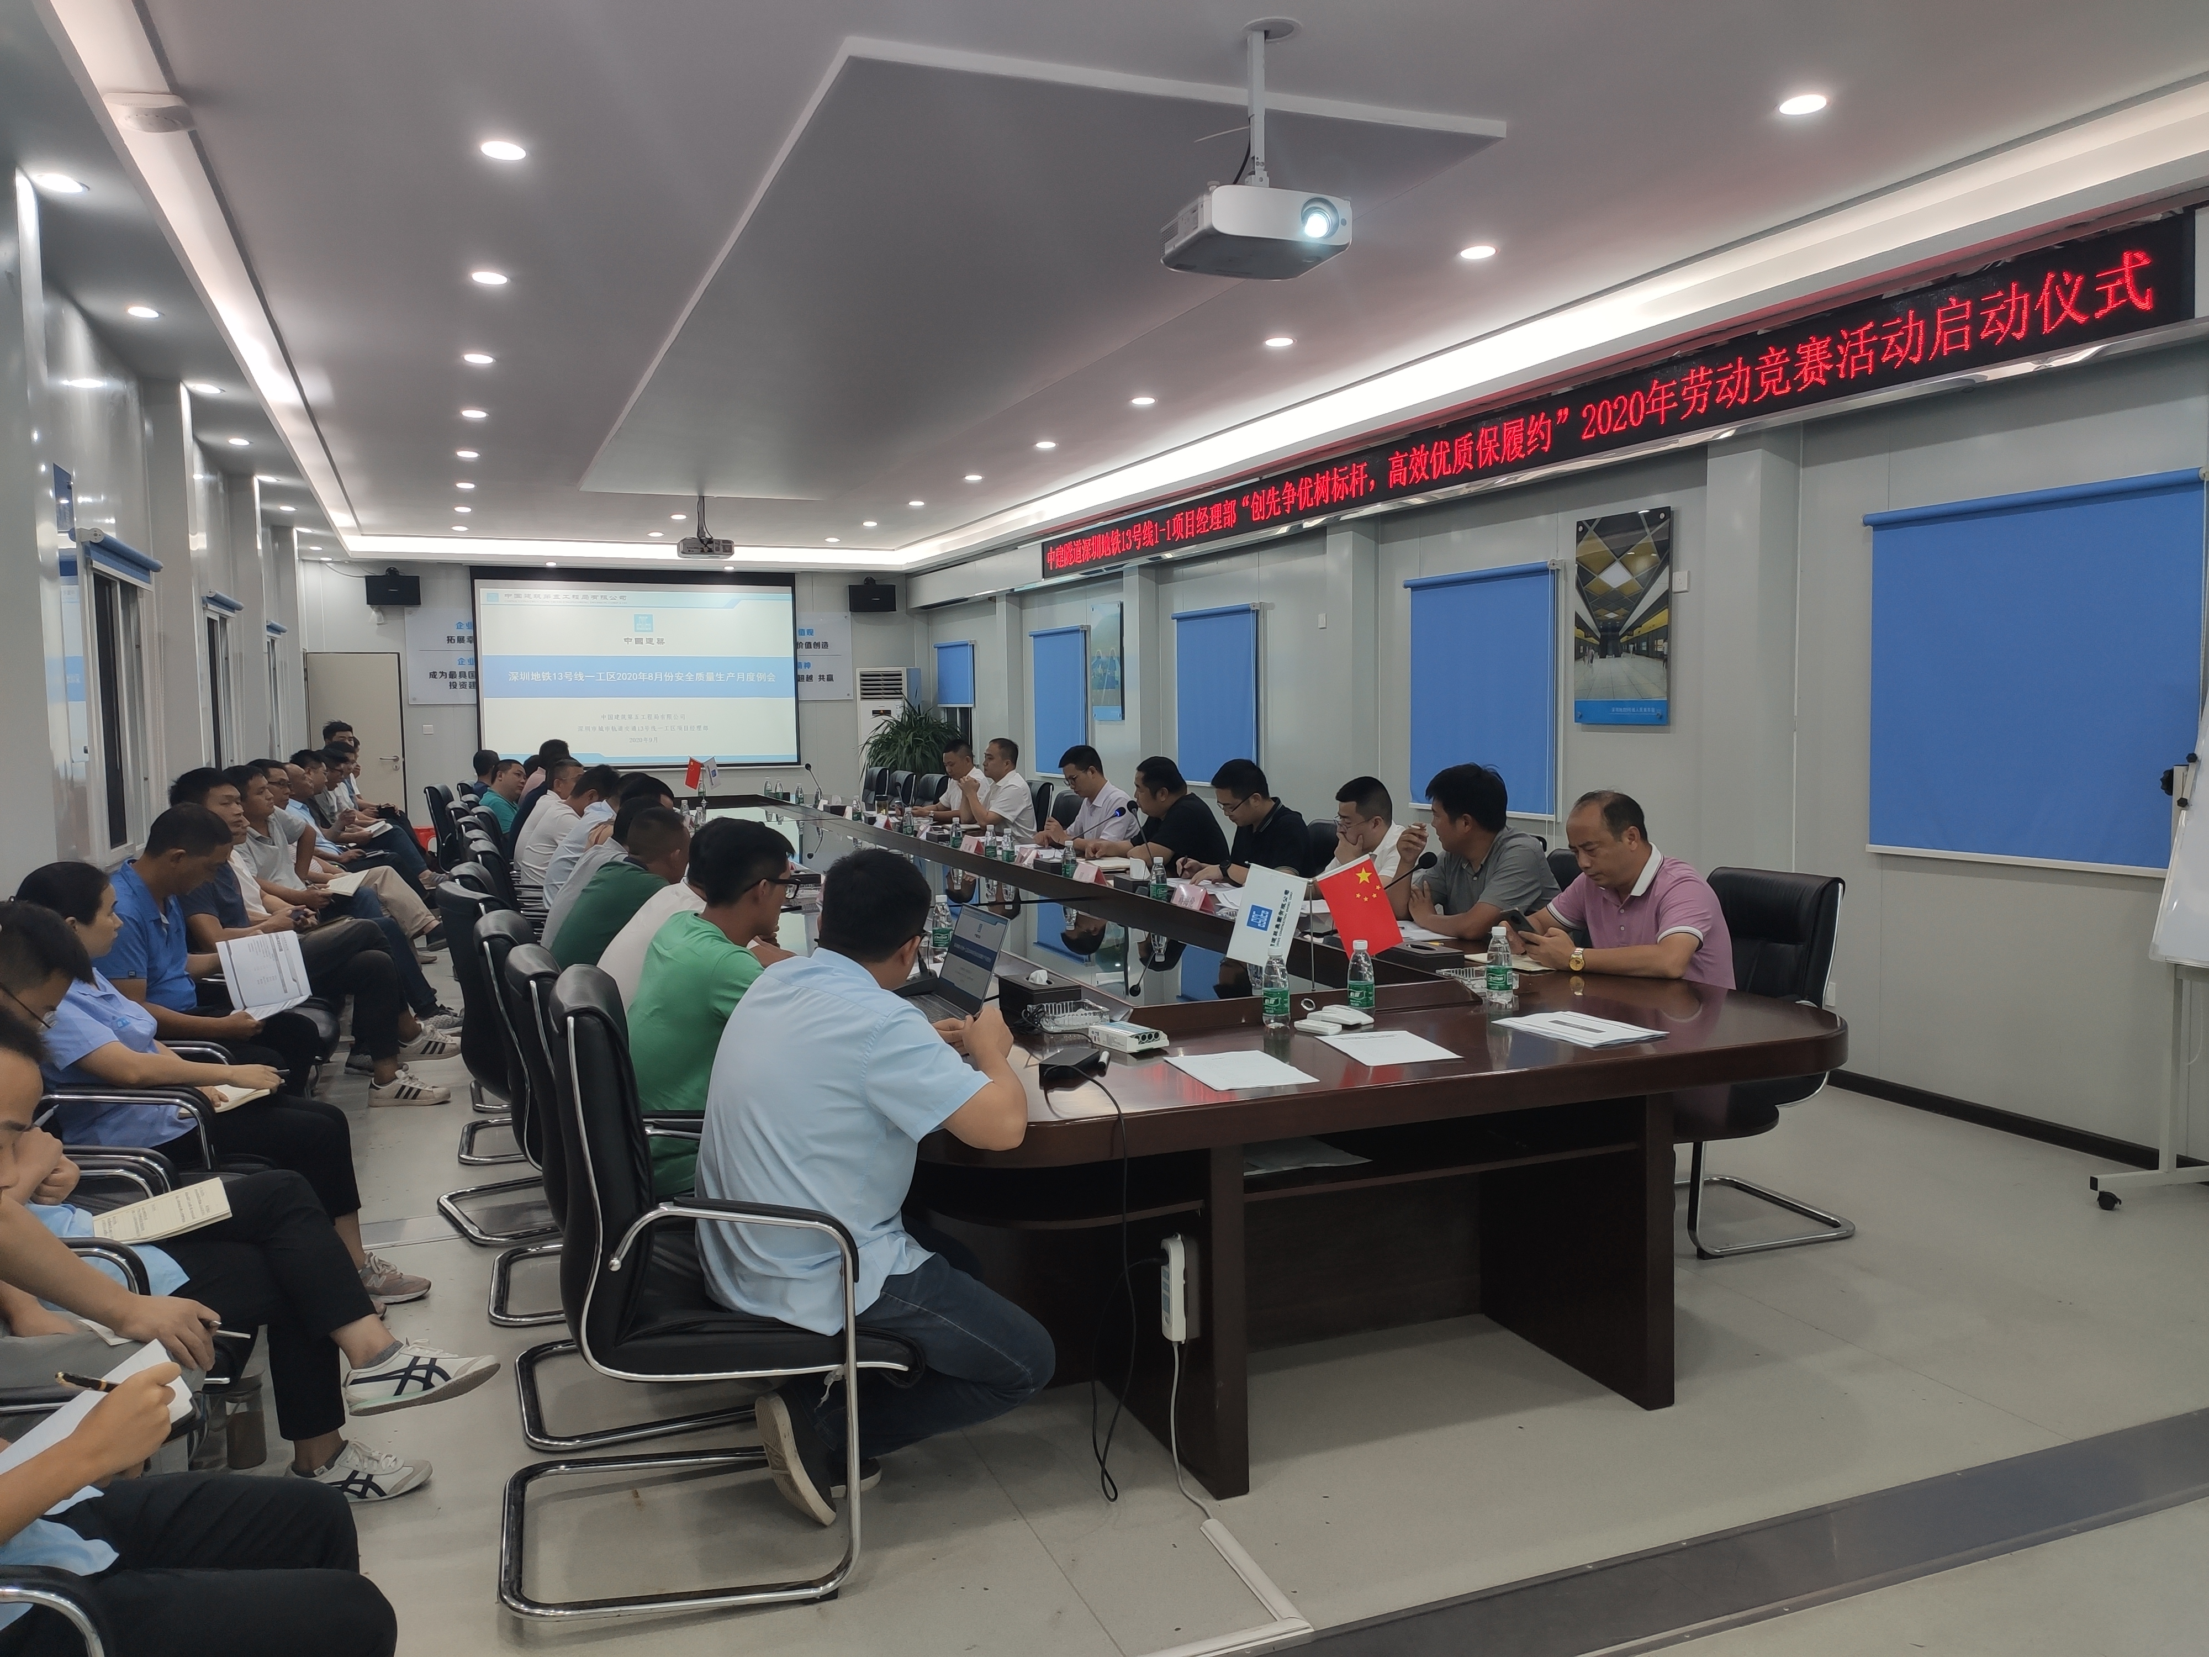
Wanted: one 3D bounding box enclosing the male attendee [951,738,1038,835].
[{"bbox_3d":[-0.687,0.121,9.828,0.680,1.300,0.520,-2,4,-14],"label":"male attendee"}]

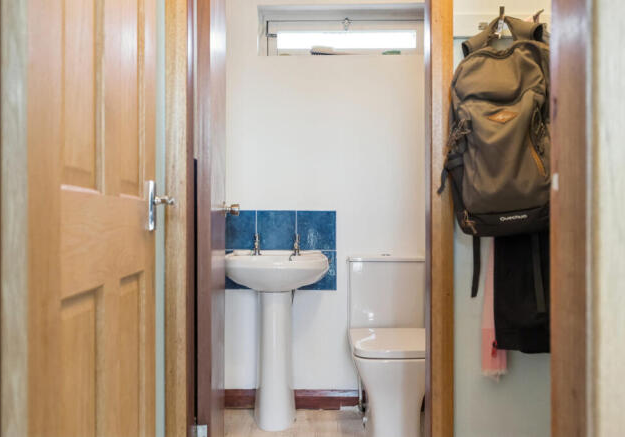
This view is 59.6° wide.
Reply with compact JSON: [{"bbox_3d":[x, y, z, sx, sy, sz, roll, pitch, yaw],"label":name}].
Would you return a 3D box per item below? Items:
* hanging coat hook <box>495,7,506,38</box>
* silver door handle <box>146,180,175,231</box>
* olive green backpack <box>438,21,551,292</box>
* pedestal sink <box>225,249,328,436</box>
[{"bbox_3d":[0.532,-0.548,1.540,0.027,0.080,0.055,0,0,0],"label":"hanging coat hook"},{"bbox_3d":[-0.384,-0.033,1.380,0.065,0.130,0.105,0,0,-3],"label":"silver door handle"},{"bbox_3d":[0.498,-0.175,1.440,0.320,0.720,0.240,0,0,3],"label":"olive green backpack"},{"bbox_3d":[-0.175,0.560,2.550,0.505,0.805,0.410,0,0,0],"label":"pedestal sink"}]

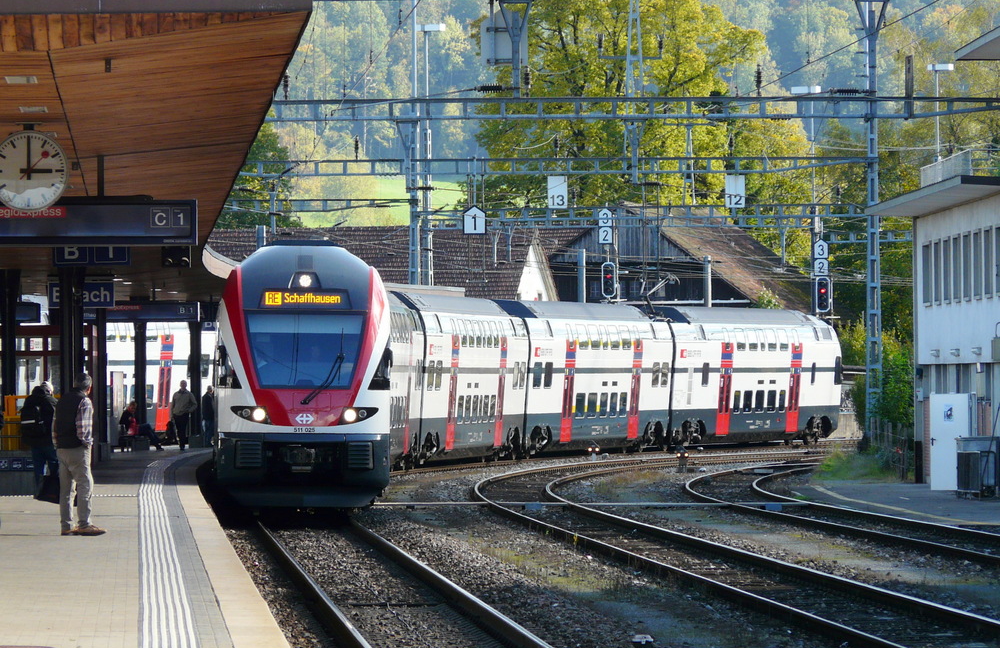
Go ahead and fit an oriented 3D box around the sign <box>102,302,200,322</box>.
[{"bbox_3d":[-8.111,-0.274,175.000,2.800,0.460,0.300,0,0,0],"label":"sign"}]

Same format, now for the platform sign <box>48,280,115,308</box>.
[{"bbox_3d":[-7.883,-0.537,147.000,1.260,0.520,0.150,0,0,-2],"label":"platform sign"}]

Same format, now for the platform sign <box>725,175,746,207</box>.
[{"bbox_3d":[6.011,-3.373,199.000,0.500,0.820,0.070,0,0,5],"label":"platform sign"}]

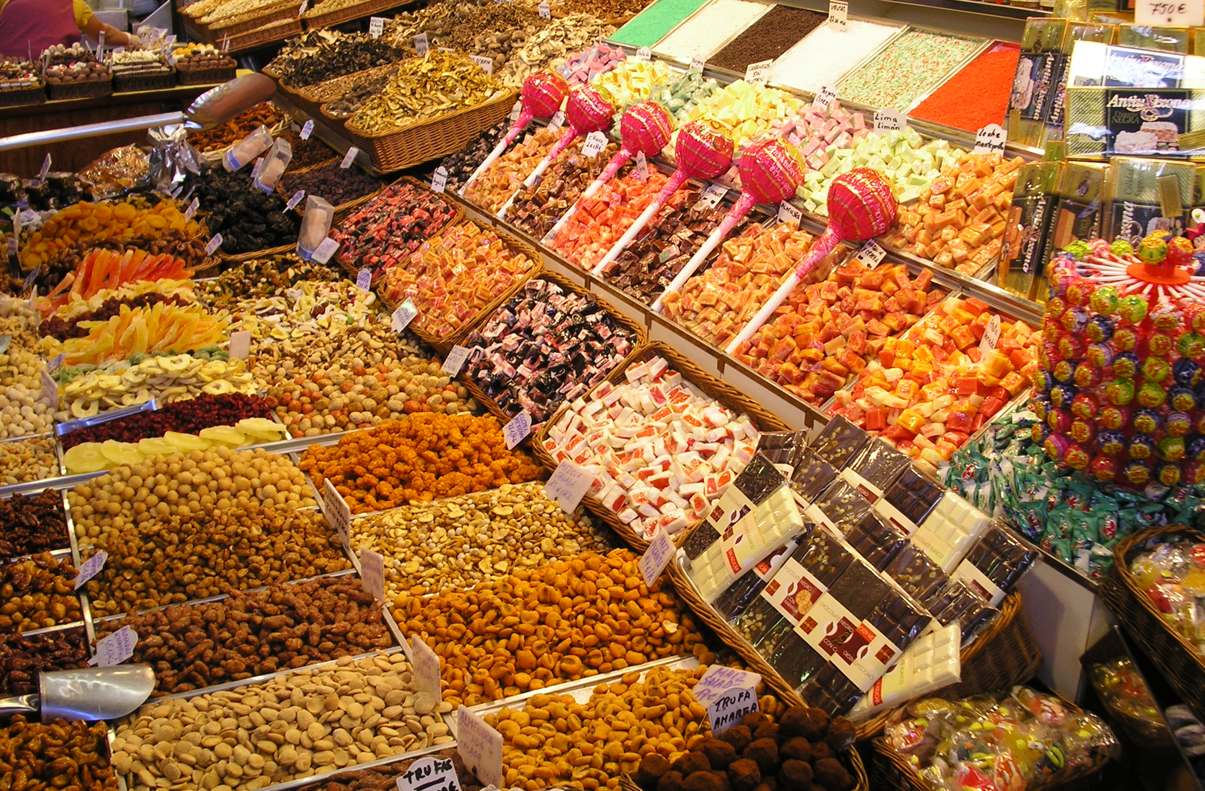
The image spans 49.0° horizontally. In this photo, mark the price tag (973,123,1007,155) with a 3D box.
[{"bbox_3d":[0.553,-0.364,1.890,0.044,0.050,0.004,10,16,21],"label":"price tag"}]

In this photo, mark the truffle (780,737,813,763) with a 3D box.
[{"bbox_3d":[0.180,0.332,1.229,0.031,0.030,0.031,1,22,0],"label":"truffle"}]

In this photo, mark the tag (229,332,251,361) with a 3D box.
[{"bbox_3d":[-0.634,-0.086,2.310,0.036,0.053,0.004,-7,12,-18],"label":"tag"}]

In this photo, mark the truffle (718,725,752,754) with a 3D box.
[{"bbox_3d":[0.124,0.324,1.243,0.032,0.031,0.032,1,22,0],"label":"truffle"}]

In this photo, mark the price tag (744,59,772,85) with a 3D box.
[{"bbox_3d":[0.302,-0.627,2.566,0.058,0.045,0.003,20,3,40],"label":"price tag"}]

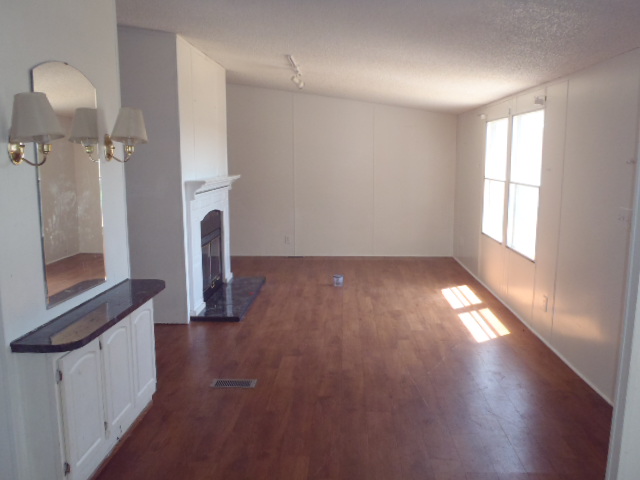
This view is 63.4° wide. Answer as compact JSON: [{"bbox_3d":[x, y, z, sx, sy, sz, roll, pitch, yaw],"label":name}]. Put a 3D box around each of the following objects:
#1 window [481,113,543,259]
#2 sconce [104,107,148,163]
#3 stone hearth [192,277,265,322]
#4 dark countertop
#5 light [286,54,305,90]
[{"bbox_3d":[1.946,-0.592,5.345,0.065,1.327,1.814,0,9,3],"label":"window"},{"bbox_3d":[-1.172,-0.637,3.158,0.246,0.326,0.232,0,9,3],"label":"sconce"},{"bbox_3d":[-0.952,0.626,5.725,0.465,0.046,1.621,0,9,3],"label":"stone hearth"},{"bbox_3d":[-1.173,0.377,2.839,0.279,0.036,1.209,0,9,3],"label":"dark countertop"},{"bbox_3d":[-0.265,-1.697,5.310,0.155,0.186,1.162,0,9,3],"label":"light"}]

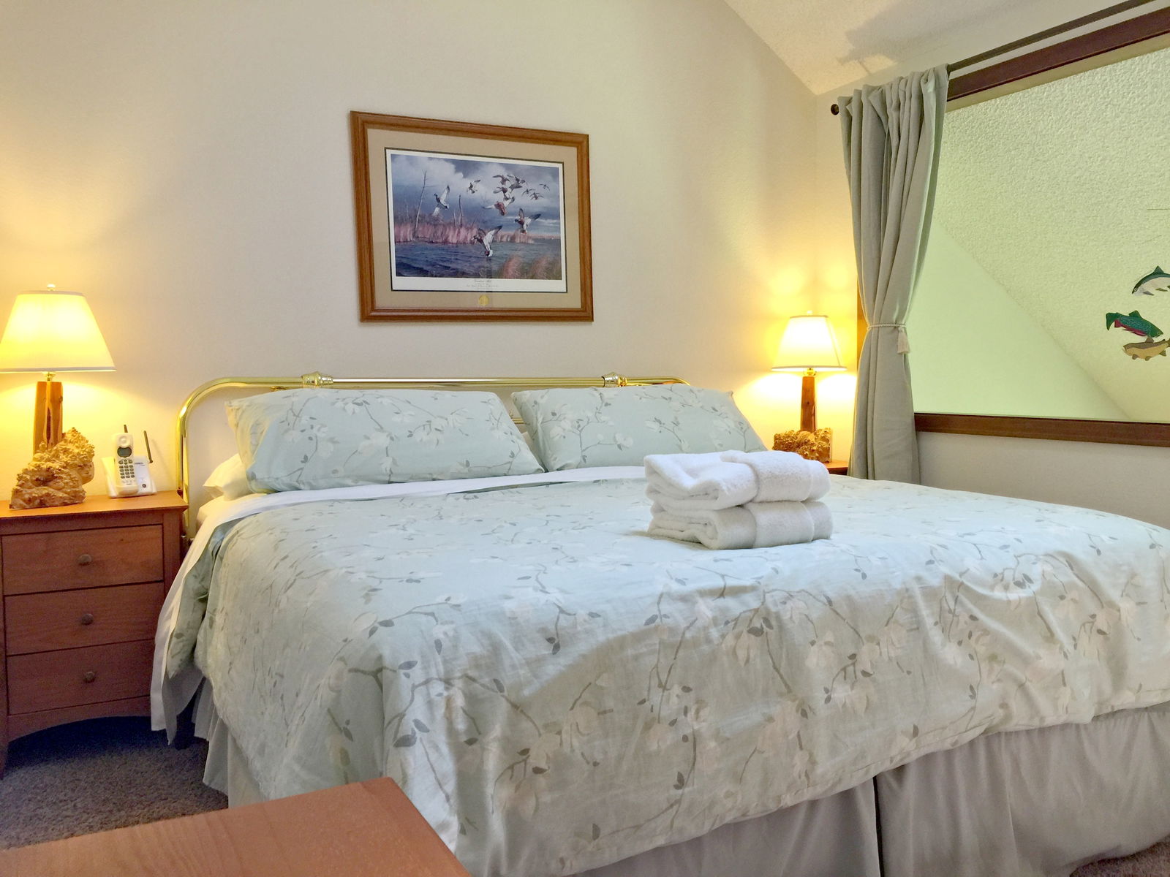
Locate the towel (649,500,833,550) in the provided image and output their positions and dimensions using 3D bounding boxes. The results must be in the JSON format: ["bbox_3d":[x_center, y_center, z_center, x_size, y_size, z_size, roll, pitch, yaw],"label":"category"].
[{"bbox_3d":[0.308,0.159,1.989,0.285,0.078,0.225,-2,4,-27],"label":"towel"}]

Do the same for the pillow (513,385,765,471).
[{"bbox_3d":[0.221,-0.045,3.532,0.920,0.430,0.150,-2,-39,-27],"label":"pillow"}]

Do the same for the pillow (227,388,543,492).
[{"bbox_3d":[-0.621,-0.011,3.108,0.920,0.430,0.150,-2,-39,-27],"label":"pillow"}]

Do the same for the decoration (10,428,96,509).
[{"bbox_3d":[-1.561,0.078,2.879,0.212,0.222,0.170,-2,4,-27],"label":"decoration"}]

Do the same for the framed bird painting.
[{"bbox_3d":[-0.386,-0.787,3.596,0.915,0.712,0.030,-2,4,-27],"label":"framed bird painting"}]

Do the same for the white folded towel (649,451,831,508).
[{"bbox_3d":[0.297,0.077,1.979,0.290,0.083,0.230,-2,4,-27],"label":"white folded towel"}]

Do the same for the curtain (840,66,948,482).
[{"bbox_3d":[1.185,-0.305,3.819,0.130,2.100,0.500,-2,4,-27],"label":"curtain"}]

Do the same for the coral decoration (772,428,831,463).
[{"bbox_3d":[0.878,0.028,4.009,0.200,0.145,0.165,-2,4,-27],"label":"coral decoration"}]

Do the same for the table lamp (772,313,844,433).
[{"bbox_3d":[0.925,-0.217,4.075,0.300,0.622,0.300,-2,4,-27],"label":"table lamp"}]

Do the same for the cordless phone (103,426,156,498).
[{"bbox_3d":[-1.406,0.076,3.036,0.100,0.207,0.125,3,5,42],"label":"cordless phone"}]

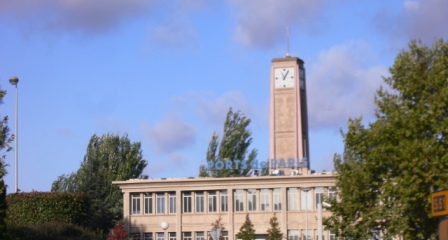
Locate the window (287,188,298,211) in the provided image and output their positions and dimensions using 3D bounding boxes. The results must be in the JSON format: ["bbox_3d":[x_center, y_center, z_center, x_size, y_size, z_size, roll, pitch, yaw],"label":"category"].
[{"bbox_3d":[6.439,7.273,125.548,0.930,2.165,0.160,-2,-7,15],"label":"window"}]

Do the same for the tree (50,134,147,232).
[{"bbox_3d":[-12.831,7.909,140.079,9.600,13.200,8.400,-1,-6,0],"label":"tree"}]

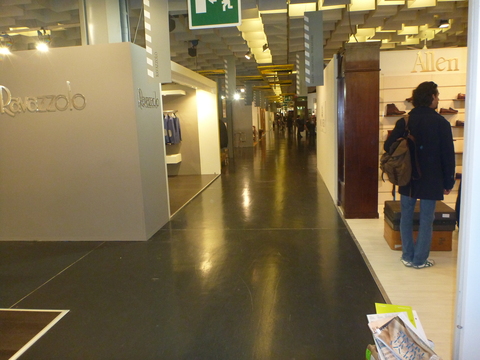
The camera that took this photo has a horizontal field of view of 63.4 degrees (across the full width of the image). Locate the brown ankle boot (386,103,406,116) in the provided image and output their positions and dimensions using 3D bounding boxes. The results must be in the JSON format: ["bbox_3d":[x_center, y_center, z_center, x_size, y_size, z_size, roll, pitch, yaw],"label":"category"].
[{"bbox_3d":[2.483,-1.113,6.150,0.295,0.165,0.110,-2,9,5],"label":"brown ankle boot"}]

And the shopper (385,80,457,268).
[{"bbox_3d":[1.695,-0.026,3.705,0.600,1.770,0.440,2,10,28],"label":"shopper"}]

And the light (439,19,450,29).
[{"bbox_3d":[4.273,-3.270,8.114,0.240,0.220,0.220,-6,10,-22],"label":"light"}]

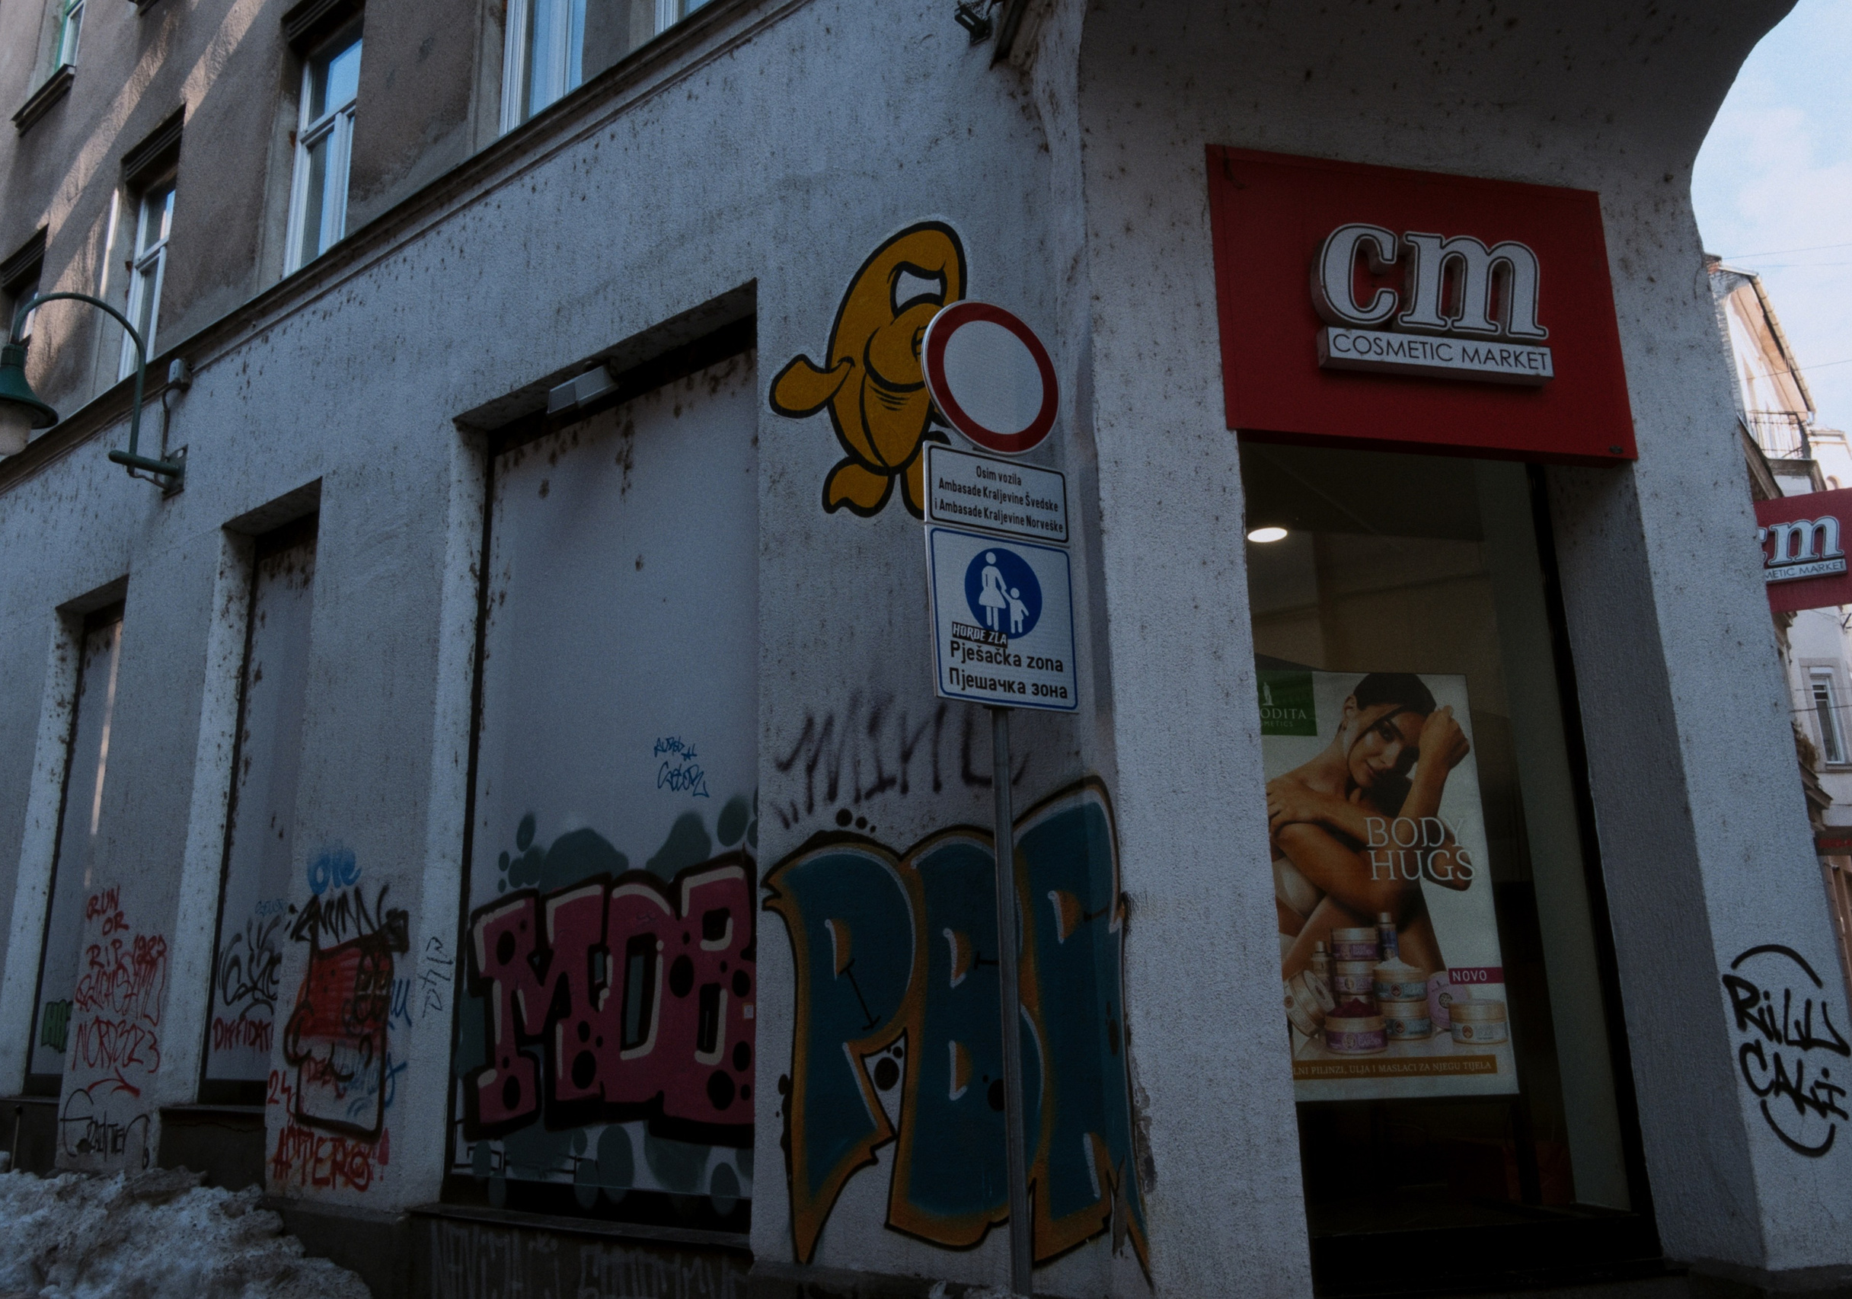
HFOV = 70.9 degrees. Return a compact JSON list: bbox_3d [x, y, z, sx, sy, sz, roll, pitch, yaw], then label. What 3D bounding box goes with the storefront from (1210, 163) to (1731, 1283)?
[{"bbox_3d":[2.059,0.099,5.087,1.840,4.360,0.450,2,-14,-12],"label":"storefront"}]

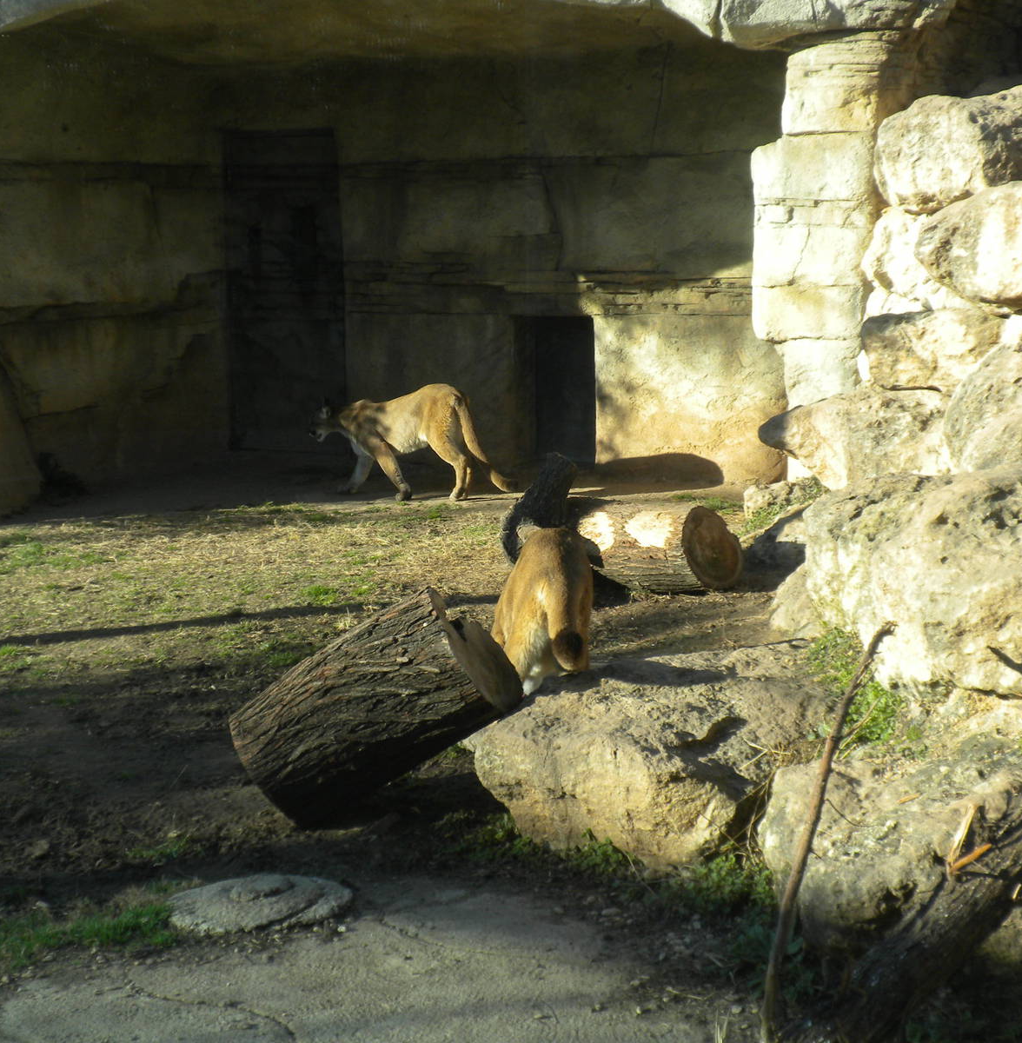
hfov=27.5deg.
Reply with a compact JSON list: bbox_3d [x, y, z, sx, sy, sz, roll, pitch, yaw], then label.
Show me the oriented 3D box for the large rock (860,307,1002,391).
[{"bbox_3d":[2.070,-0.844,10.300,0.660,0.400,0.500,-3,8,-10],"label":"large rock"}]

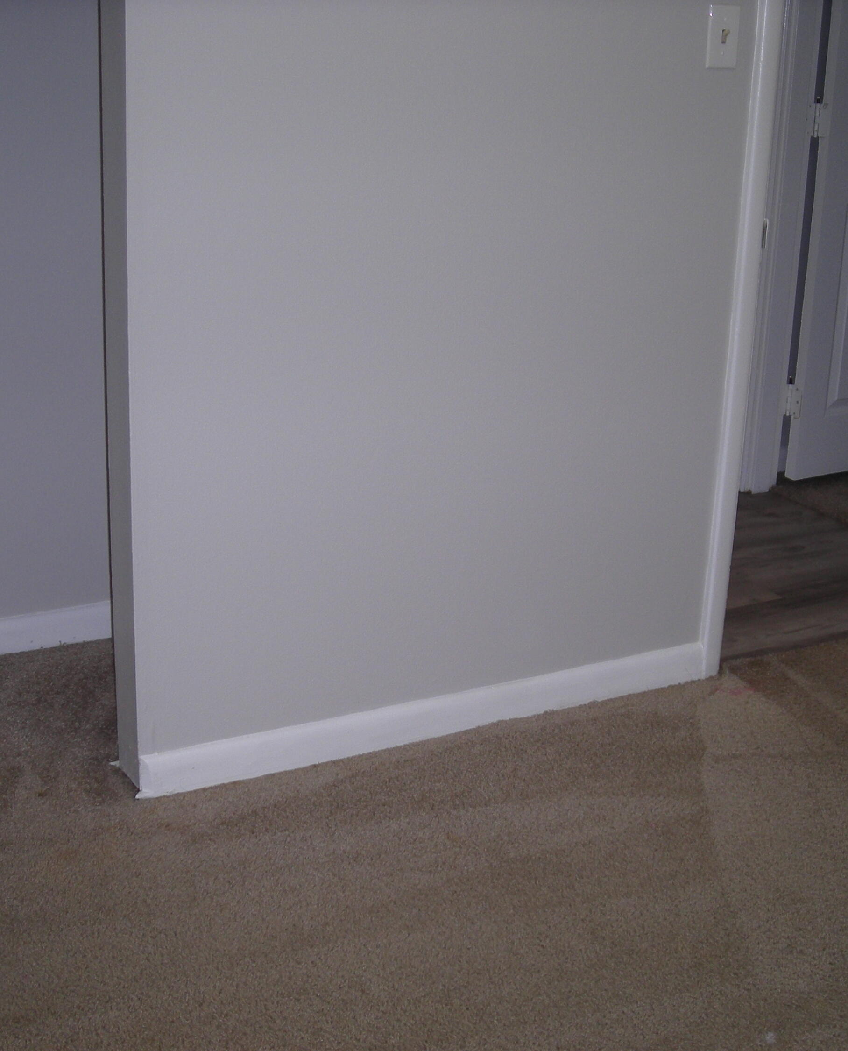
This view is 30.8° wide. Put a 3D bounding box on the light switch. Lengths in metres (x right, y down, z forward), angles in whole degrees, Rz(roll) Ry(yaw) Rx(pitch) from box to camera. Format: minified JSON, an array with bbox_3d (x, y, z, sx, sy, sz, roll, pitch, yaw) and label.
[{"bbox_3d":[0.541,-0.882,2.778,0.070,0.115,0.018,-8,20,-29],"label":"light switch"}]

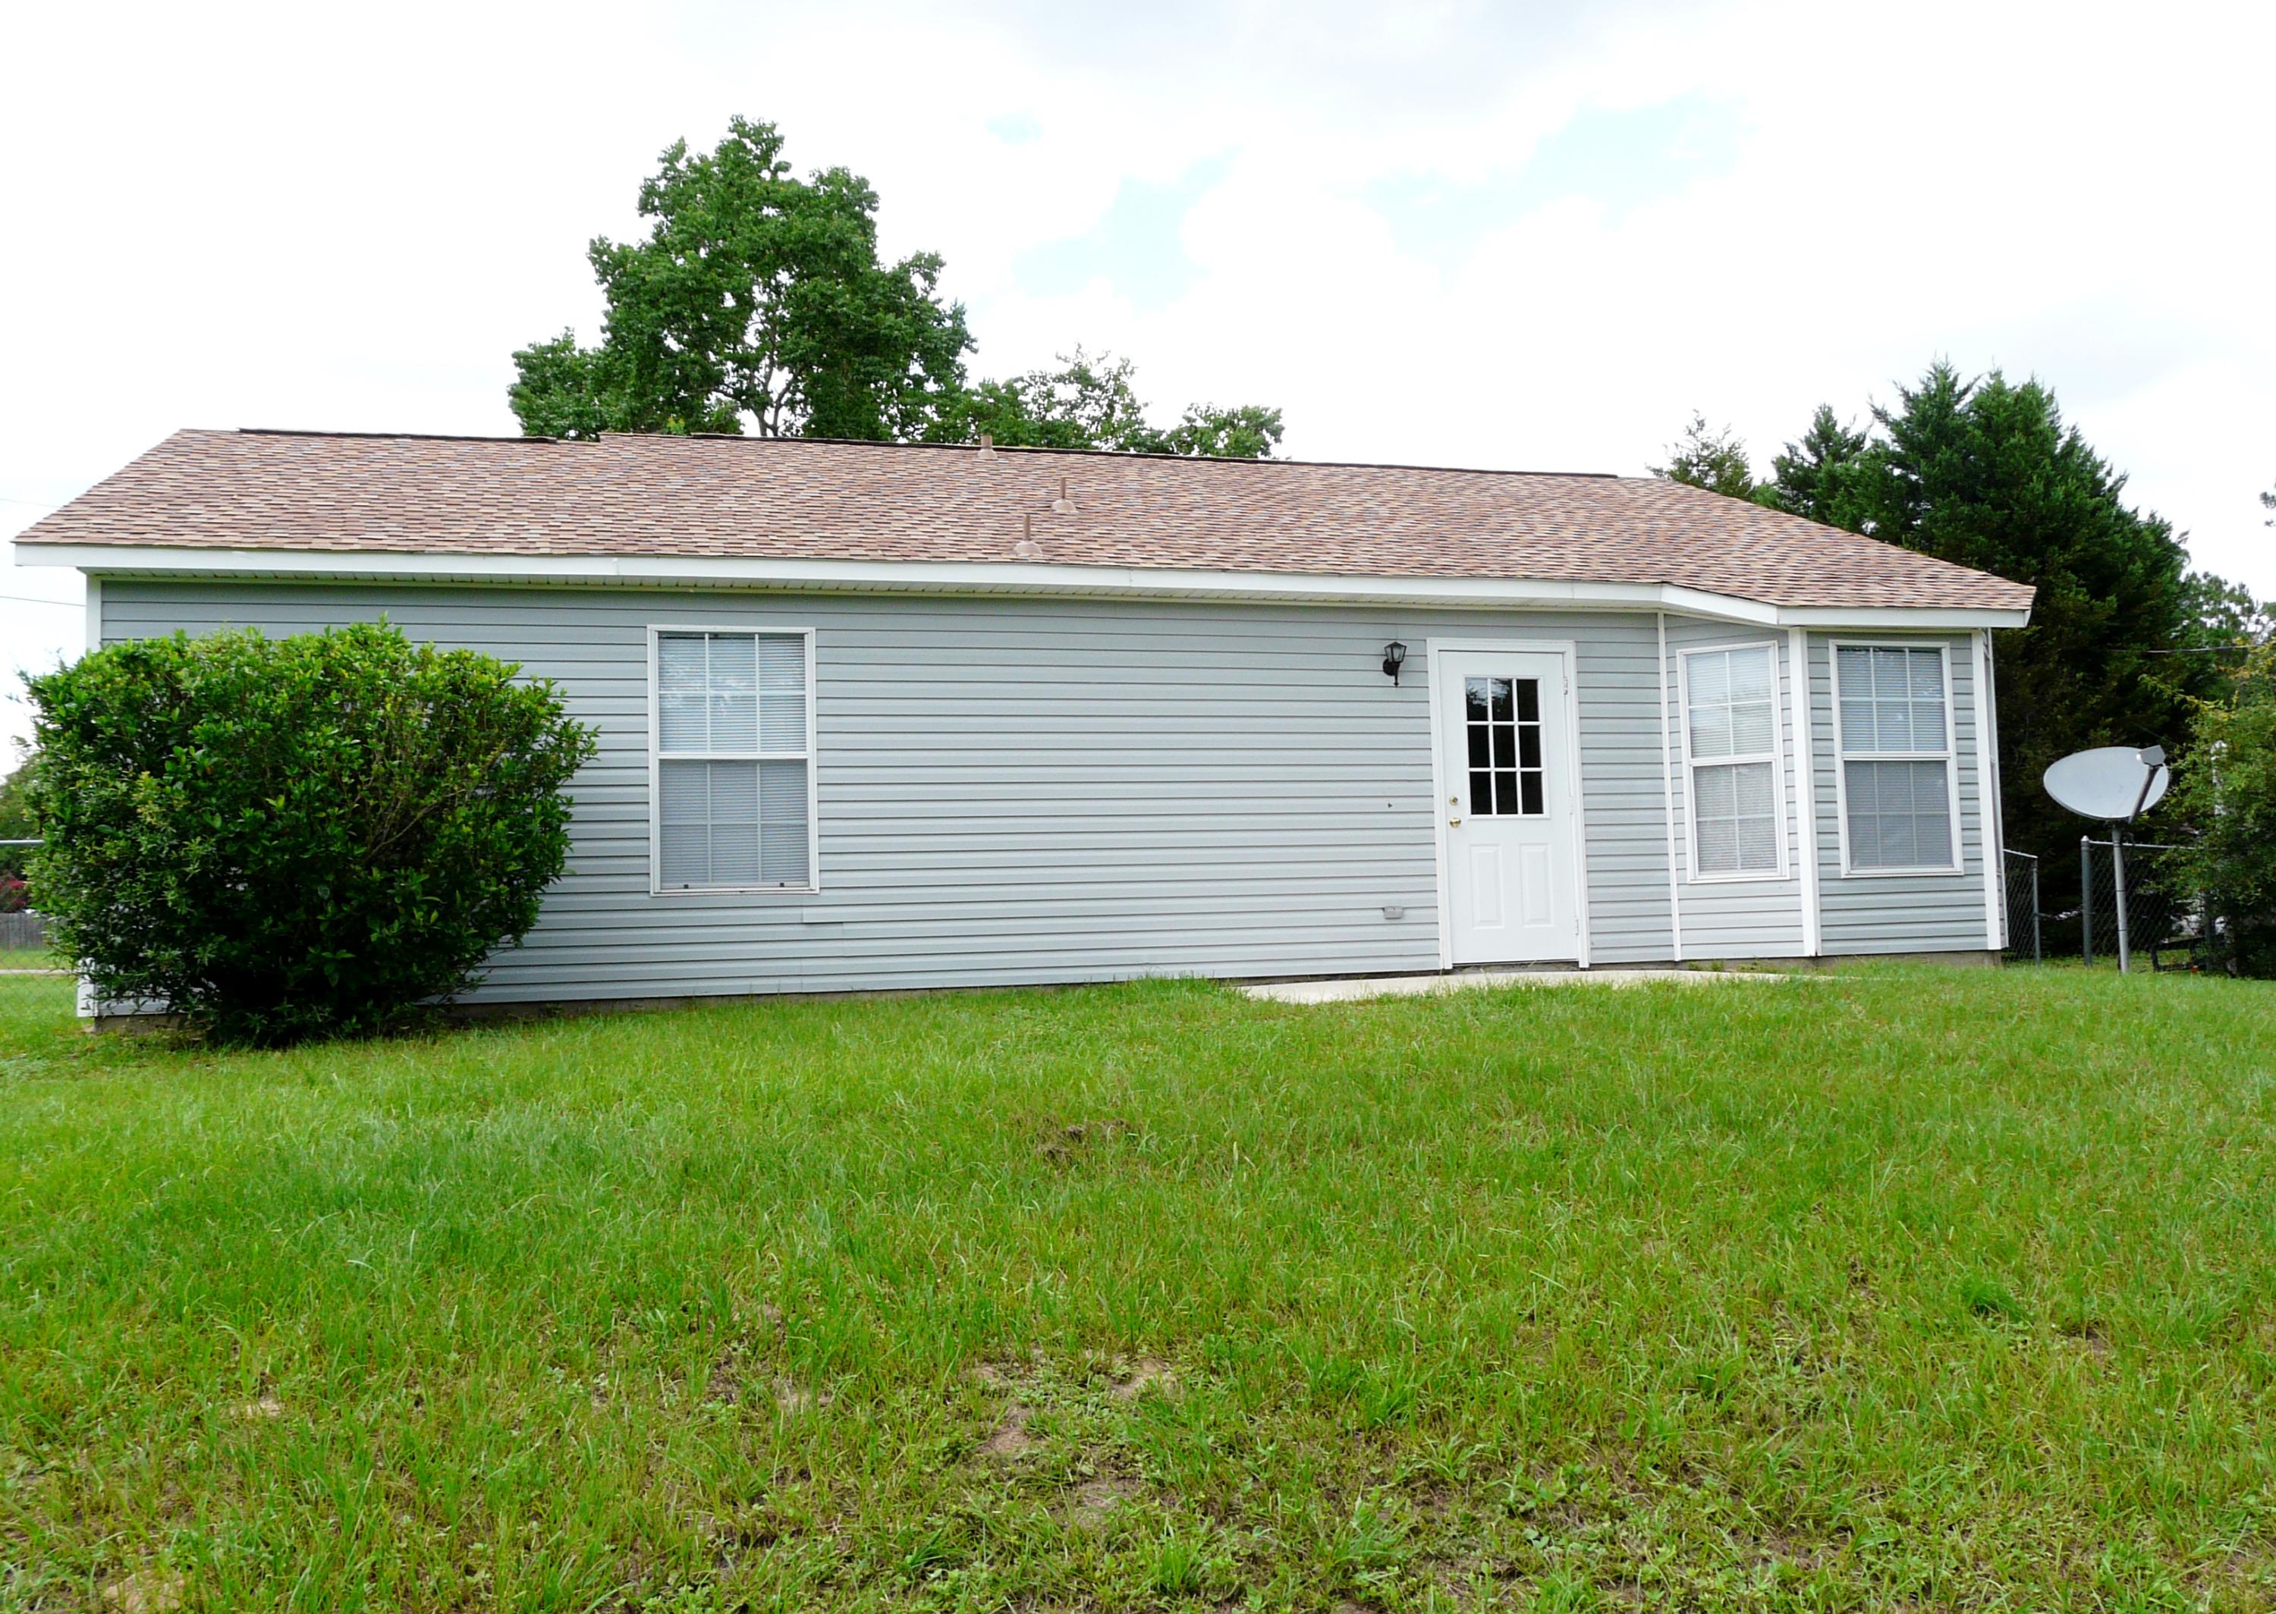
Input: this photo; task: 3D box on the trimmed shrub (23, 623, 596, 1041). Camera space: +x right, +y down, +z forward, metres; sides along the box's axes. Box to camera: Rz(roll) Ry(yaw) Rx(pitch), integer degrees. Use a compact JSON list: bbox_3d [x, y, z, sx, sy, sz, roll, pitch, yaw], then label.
[{"bbox_3d":[-4.148,0.111,9.207,2.650,2.000,1.850,0,-4,-15],"label":"trimmed shrub"}]

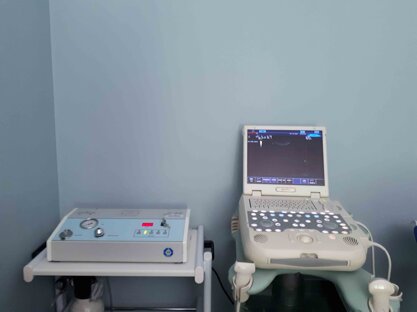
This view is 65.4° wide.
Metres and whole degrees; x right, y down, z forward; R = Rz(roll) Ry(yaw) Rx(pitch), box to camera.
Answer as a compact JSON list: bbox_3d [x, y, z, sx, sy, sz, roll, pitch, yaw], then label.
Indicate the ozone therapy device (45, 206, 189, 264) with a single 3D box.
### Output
[{"bbox_3d":[-0.291,0.274,1.157,0.440,0.113,0.241,0,6,1],"label":"ozone therapy device"}]

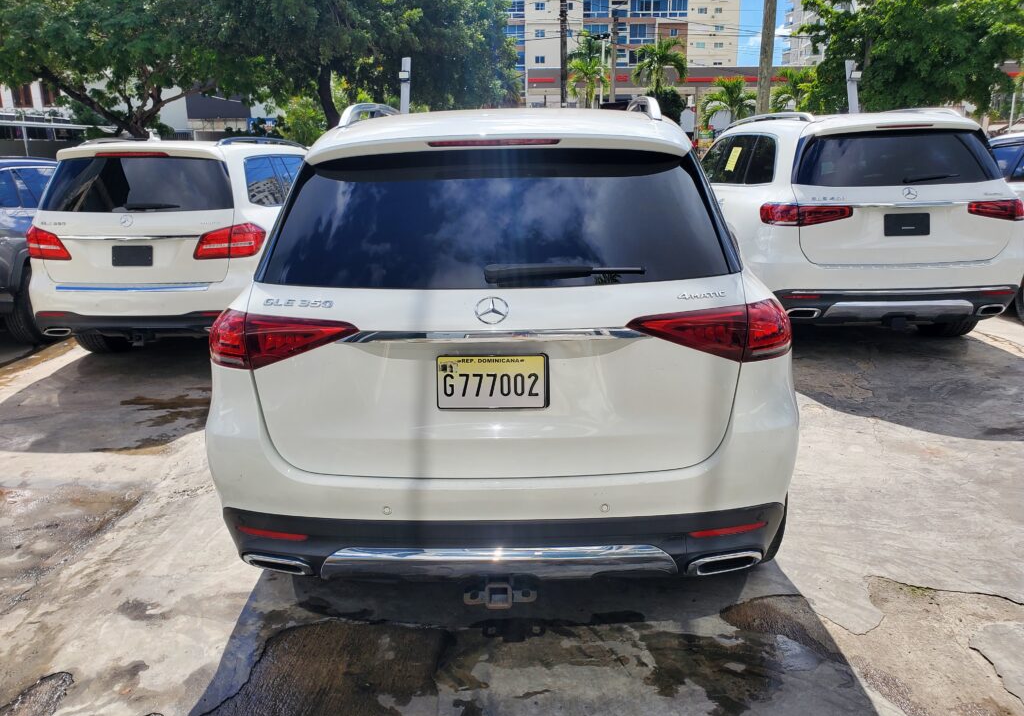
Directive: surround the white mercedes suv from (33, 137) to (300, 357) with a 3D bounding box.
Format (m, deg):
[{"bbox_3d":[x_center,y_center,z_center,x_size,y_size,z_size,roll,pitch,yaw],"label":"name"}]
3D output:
[{"bbox_3d":[-2.839,-1.314,8.132,1.970,1.840,5.130,-1,14,0],"label":"white mercedes suv"}]

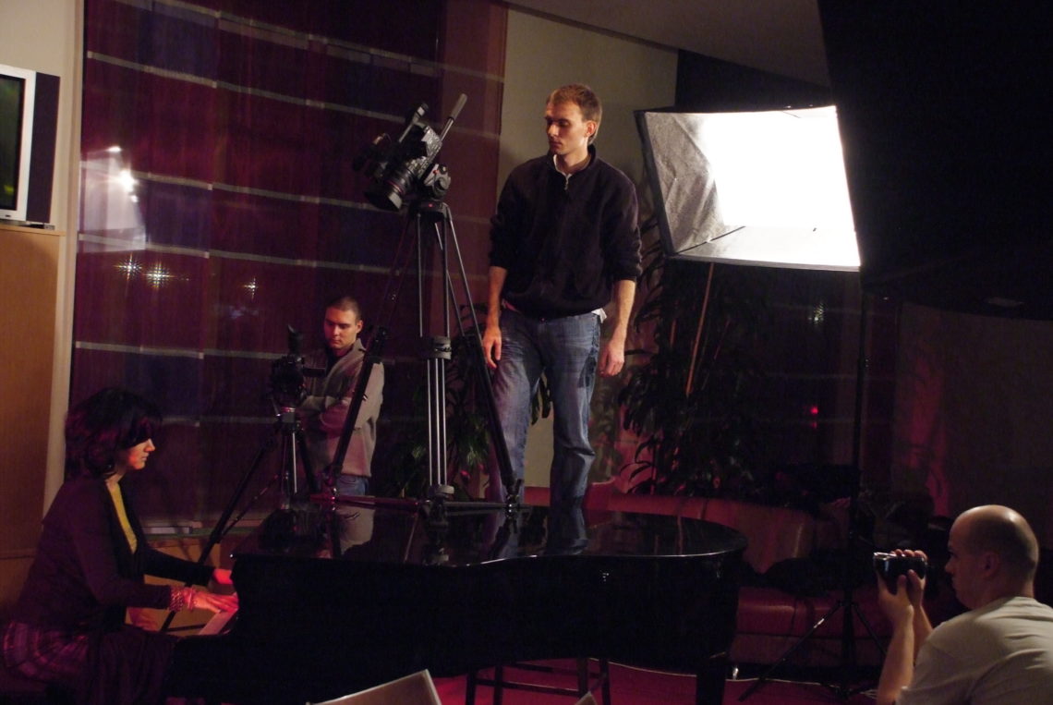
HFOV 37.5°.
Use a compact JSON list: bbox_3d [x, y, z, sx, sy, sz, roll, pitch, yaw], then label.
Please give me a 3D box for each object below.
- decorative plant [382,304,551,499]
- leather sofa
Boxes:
[{"bbox_3d":[-0.320,0.620,8.050,0.880,1.720,0.880,3,0,0],"label":"decorative plant"},{"bbox_3d":[1.090,1.180,7.880,2.300,0.800,0.950,3,0,2],"label":"leather sofa"}]

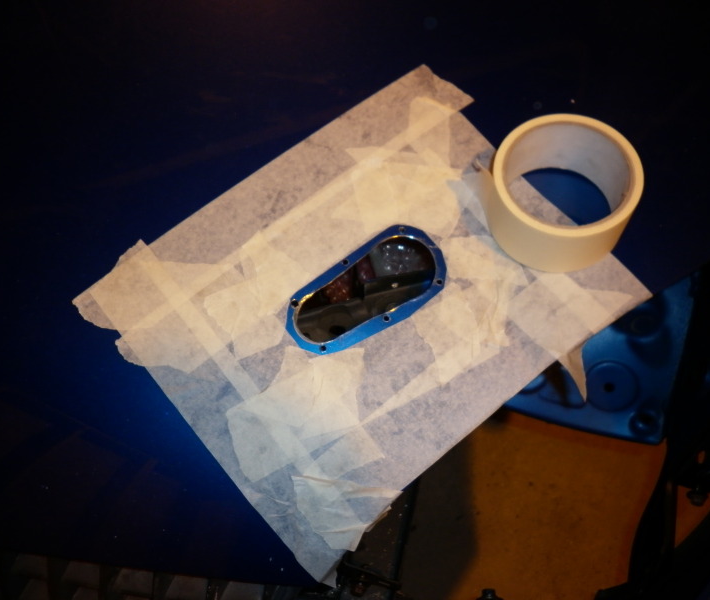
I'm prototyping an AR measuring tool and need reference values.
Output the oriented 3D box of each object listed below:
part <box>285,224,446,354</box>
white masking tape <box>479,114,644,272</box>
[{"bbox_3d":[0.007,-0.006,0.435,0.117,0.008,0.063,-32,68,-8],"label":"part"},{"bbox_3d":[0.134,-0.069,0.422,0.090,0.050,0.090,-2,67,5],"label":"white masking tape"}]

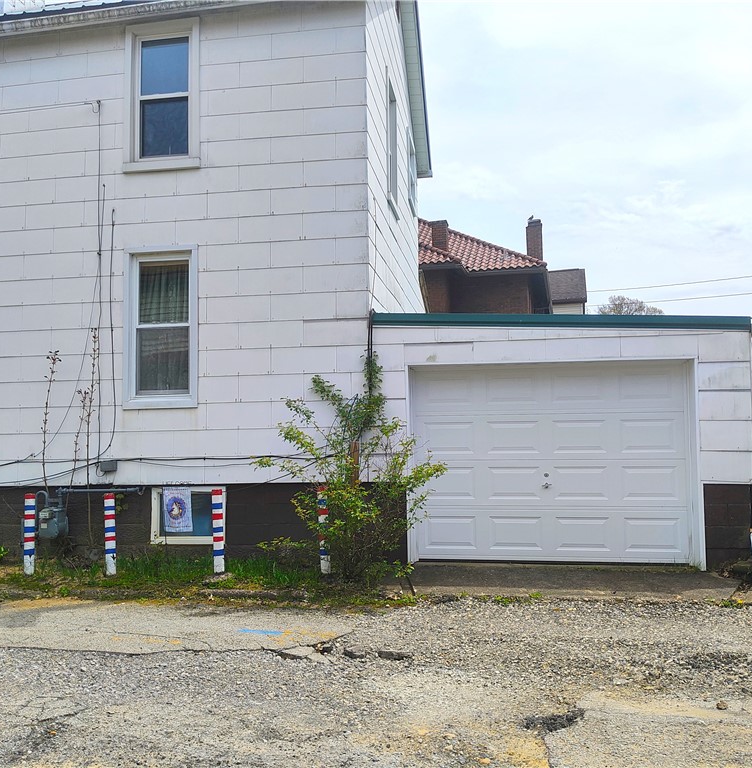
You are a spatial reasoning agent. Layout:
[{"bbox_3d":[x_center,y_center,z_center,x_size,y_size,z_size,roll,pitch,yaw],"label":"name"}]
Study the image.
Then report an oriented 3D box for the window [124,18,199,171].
[{"bbox_3d":[-2.275,-3.065,7.930,0.845,1.640,0.140,-2,-4,9],"label":"window"}]

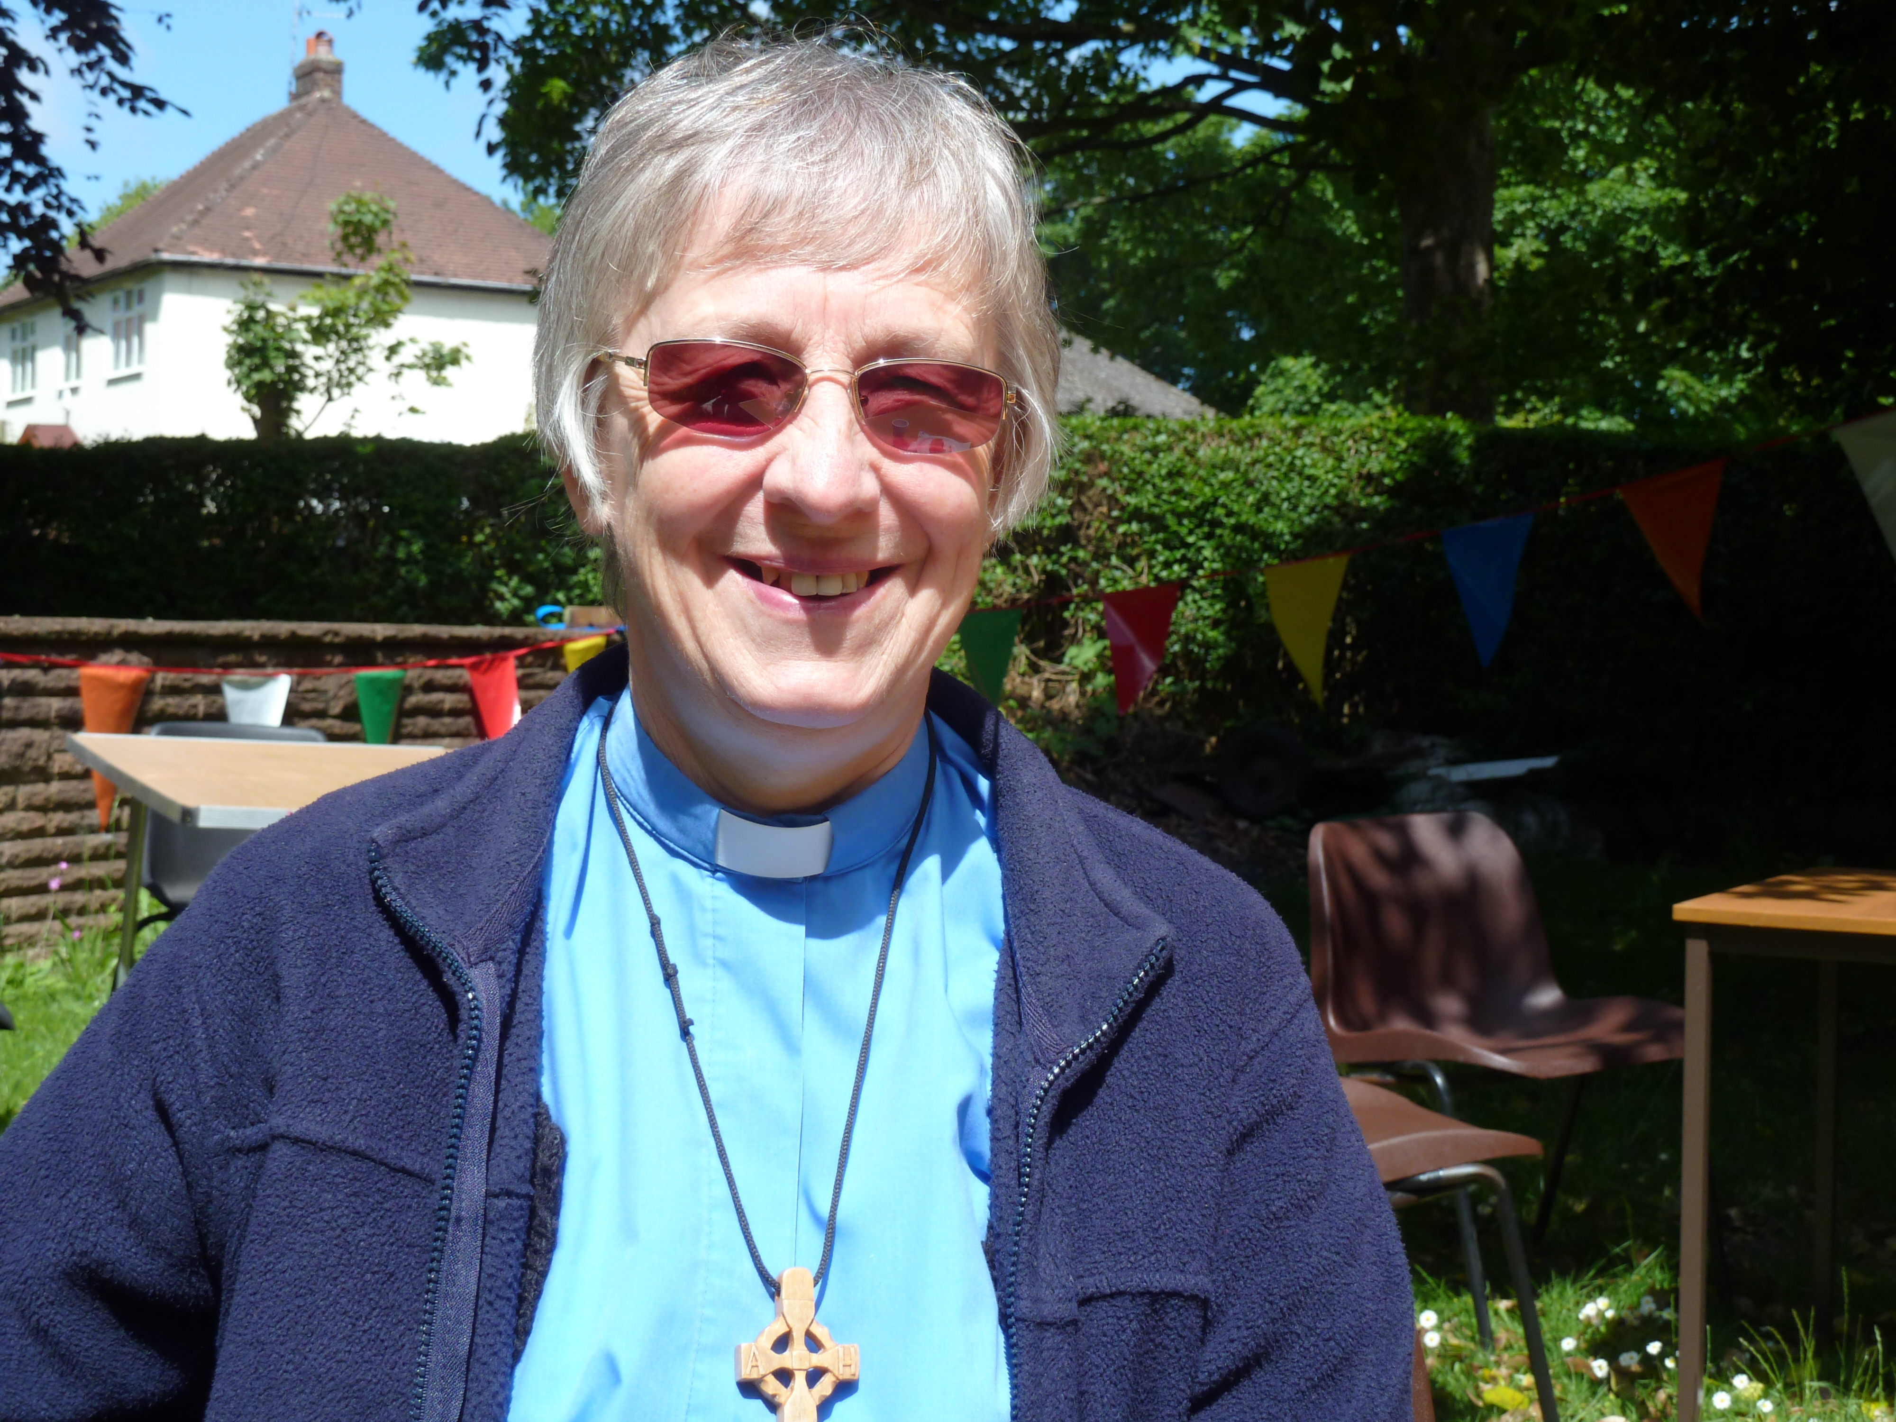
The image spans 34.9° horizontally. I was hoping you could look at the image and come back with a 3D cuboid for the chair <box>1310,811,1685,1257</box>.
[{"bbox_3d":[0.895,0.567,4.813,0.500,0.770,0.530,-1,1,-34],"label":"chair"}]

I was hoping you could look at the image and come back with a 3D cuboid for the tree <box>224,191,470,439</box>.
[{"bbox_3d":[-5.773,-2.244,28.959,2.400,5.450,2.200,0,1,0],"label":"tree"}]

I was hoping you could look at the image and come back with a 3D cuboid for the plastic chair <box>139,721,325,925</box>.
[{"bbox_3d":[-1.565,0.429,6.841,0.490,0.790,0.520,-1,1,-24],"label":"plastic chair"}]

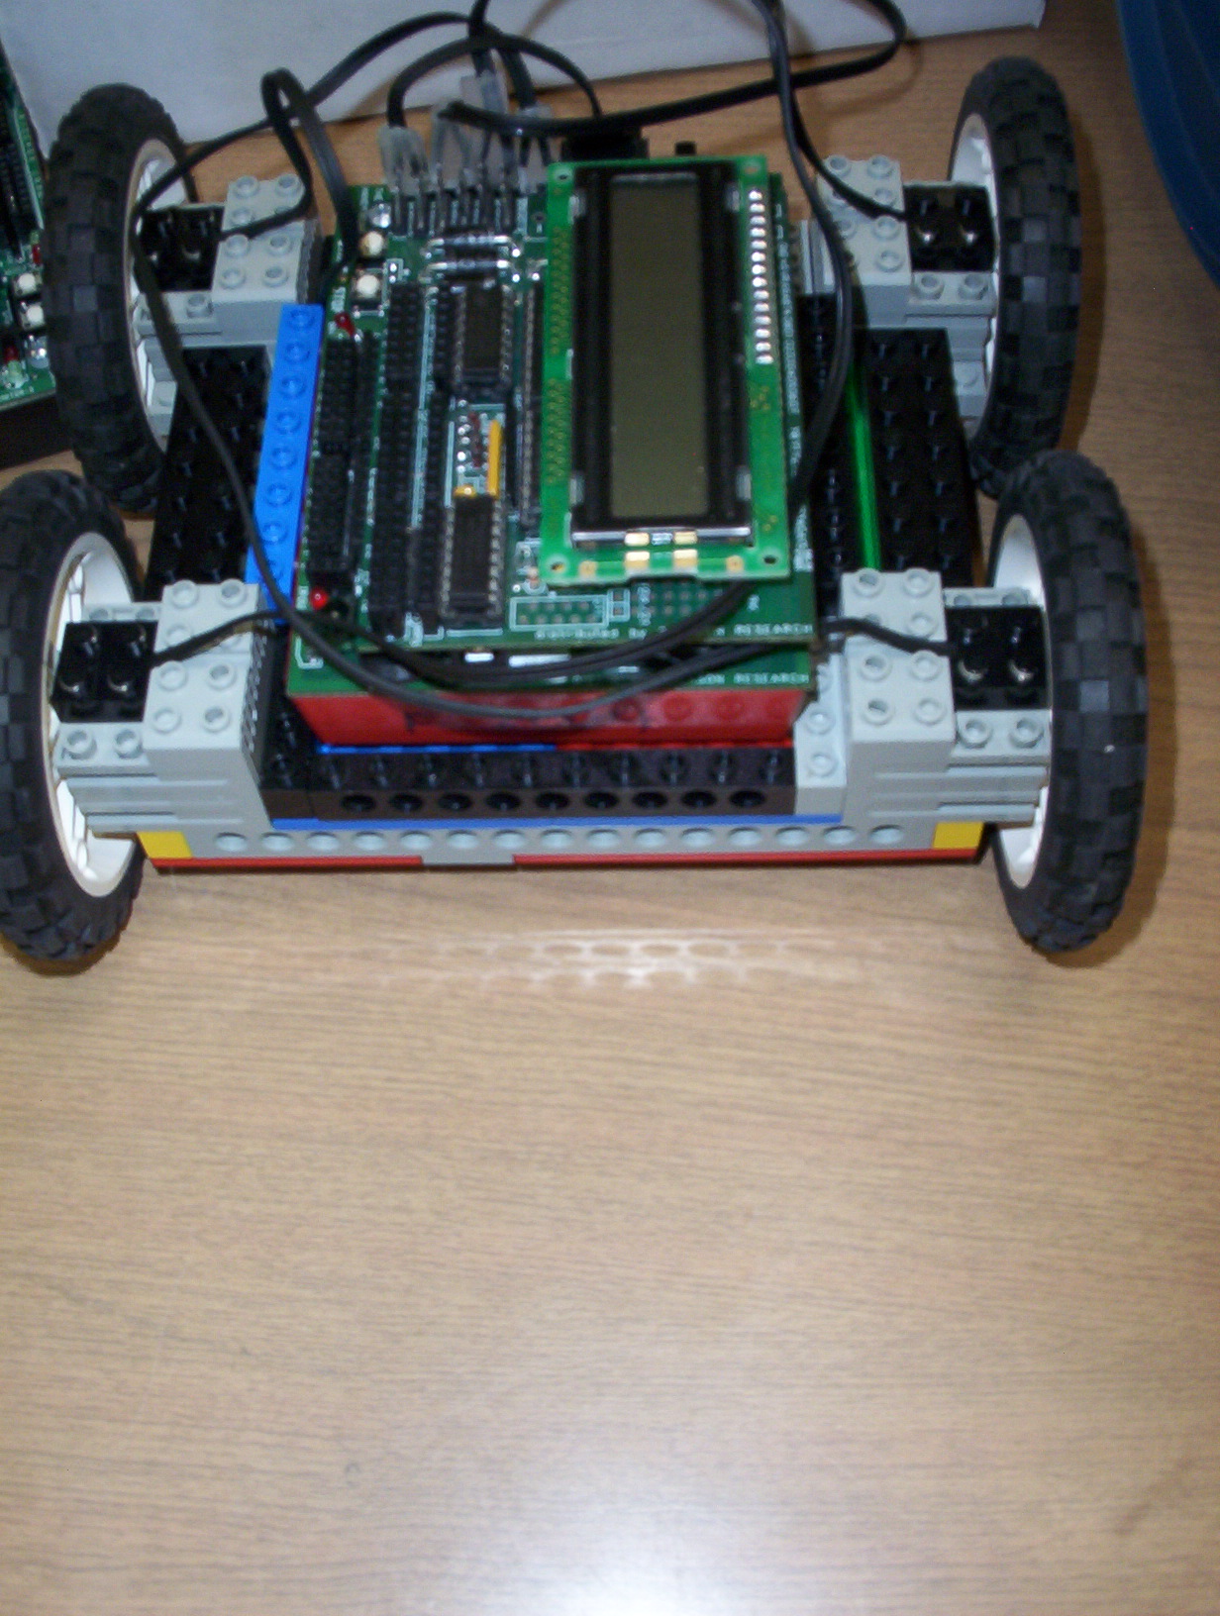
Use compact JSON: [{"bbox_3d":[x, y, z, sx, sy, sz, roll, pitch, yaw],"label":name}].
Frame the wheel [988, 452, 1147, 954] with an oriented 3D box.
[{"bbox_3d":[0.075,-0.017,0.305,0.015,0.082,0.082,-1,61,2],"label":"wheel"}]

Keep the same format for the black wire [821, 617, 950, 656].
[{"bbox_3d":[0.044,-0.027,0.289,0.021,0.005,0.005,-1,61,2],"label":"black wire"}]

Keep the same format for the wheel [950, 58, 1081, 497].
[{"bbox_3d":[0.076,-0.101,0.351,0.015,0.082,0.082,-1,61,2],"label":"wheel"}]

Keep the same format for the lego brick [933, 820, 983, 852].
[{"bbox_3d":[0.059,0.000,0.312,0.008,0.010,0.010,-1,61,2],"label":"lego brick"}]

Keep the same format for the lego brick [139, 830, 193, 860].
[{"bbox_3d":[-0.077,0.002,0.317,0.008,0.010,0.010,-1,61,2],"label":"lego brick"}]

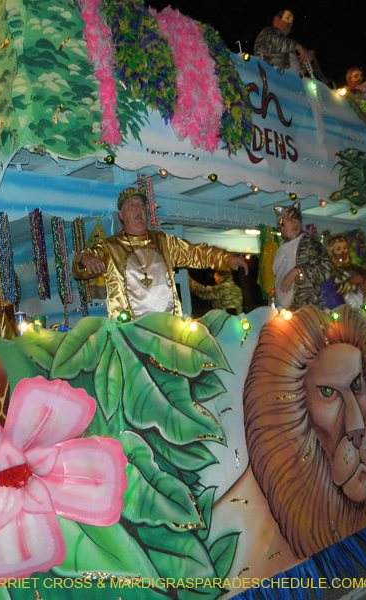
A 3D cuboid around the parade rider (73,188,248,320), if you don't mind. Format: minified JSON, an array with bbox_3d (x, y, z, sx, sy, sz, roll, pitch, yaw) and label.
[{"bbox_3d":[-0.080,0.155,3.931,1.100,1.760,0.500,-6,-10,-23],"label":"parade rider"}]

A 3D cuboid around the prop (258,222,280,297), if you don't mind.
[{"bbox_3d":[0.761,-0.326,5.626,0.200,0.620,0.150,-1,-13,-44],"label":"prop"}]

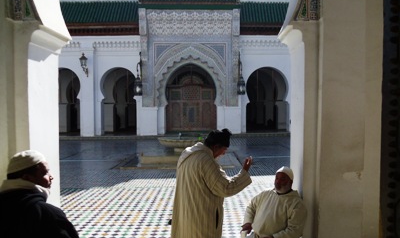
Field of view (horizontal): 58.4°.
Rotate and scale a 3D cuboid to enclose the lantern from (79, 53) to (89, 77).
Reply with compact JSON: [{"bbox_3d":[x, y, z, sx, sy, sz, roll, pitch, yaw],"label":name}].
[{"bbox_3d":[-6.311,-2.905,19.453,0.451,1.254,0.735,-1,2,-2],"label":"lantern"}]

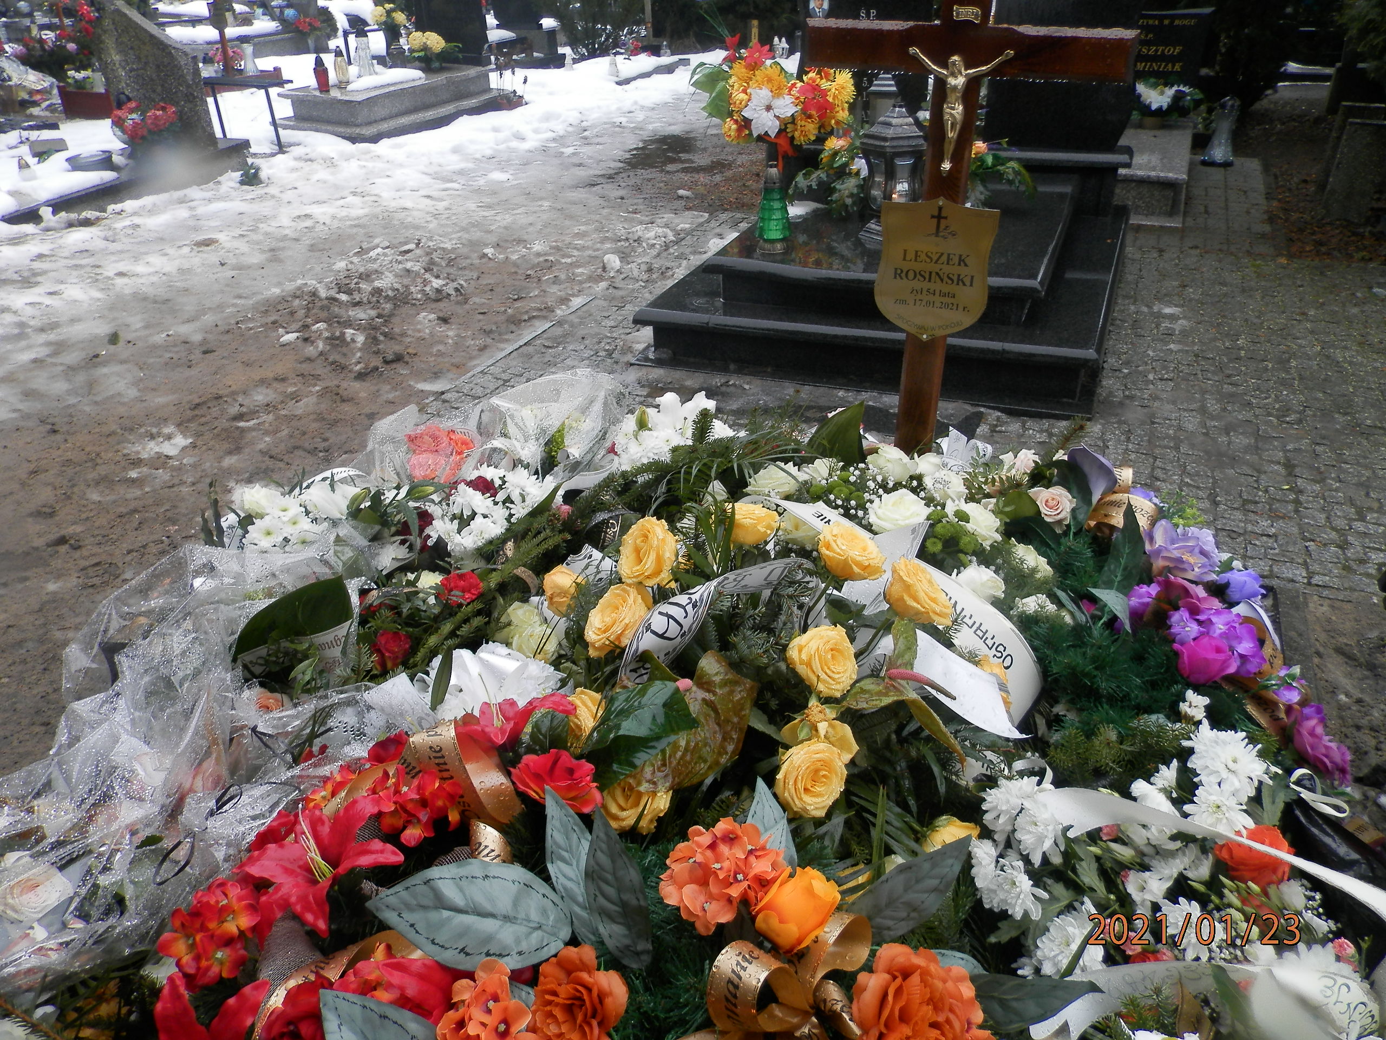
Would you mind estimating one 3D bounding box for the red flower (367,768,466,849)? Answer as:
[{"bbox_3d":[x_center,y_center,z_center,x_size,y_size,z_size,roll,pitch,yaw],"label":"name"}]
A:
[{"bbox_3d":[-0.299,0.311,1.090,0.108,0.080,0.095,-16,33,-19],"label":"red flower"}]

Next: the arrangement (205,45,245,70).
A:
[{"bbox_3d":[-5.047,-4.983,10.800,0.430,0.270,0.320,10,34,21],"label":"arrangement"}]

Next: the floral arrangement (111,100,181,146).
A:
[{"bbox_3d":[-3.773,-2.728,6.900,0.460,0.290,0.320,10,34,21],"label":"floral arrangement"}]

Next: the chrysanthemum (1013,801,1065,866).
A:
[{"bbox_3d":[0.363,0.329,1.050,0.056,0.060,0.048,6,-4,15],"label":"chrysanthemum"}]

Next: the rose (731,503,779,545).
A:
[{"bbox_3d":[0.074,0.007,1.360,0.080,0.056,0.078,3,22,0],"label":"rose"}]

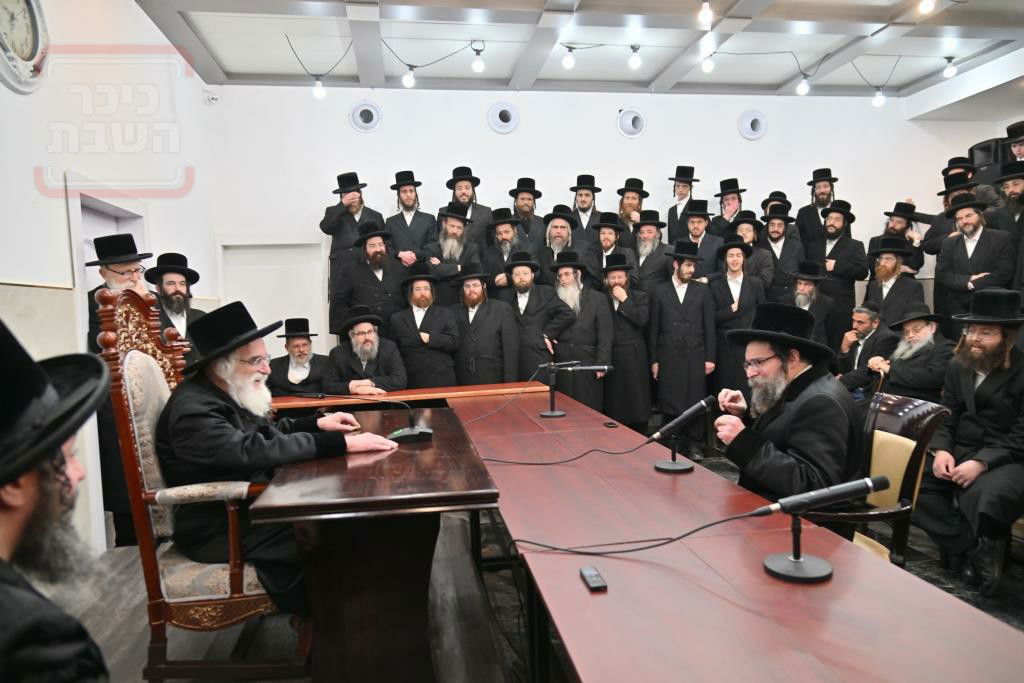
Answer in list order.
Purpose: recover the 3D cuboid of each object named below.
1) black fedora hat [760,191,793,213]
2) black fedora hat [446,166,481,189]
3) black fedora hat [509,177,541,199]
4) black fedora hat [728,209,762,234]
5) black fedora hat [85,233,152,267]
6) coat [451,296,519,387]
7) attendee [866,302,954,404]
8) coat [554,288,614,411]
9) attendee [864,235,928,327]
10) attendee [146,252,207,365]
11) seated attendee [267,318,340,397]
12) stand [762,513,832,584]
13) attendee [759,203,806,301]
[{"bbox_3d":[2.673,-1.420,6.900,0.310,0.145,0.350,-1,-9,18],"label":"black fedora hat"},{"bbox_3d":[-0.490,-1.657,6.900,0.340,0.150,0.360,-7,-5,-4],"label":"black fedora hat"},{"bbox_3d":[0.137,-1.574,6.950,0.335,0.140,0.370,-2,3,0],"label":"black fedora hat"},{"bbox_3d":[2.198,-1.130,6.400,0.310,0.150,0.350,0,-6,30],"label":"black fedora hat"},{"bbox_3d":[-2.268,-0.527,3.930,0.370,0.155,0.325,-7,10,18],"label":"black fedora hat"},{"bbox_3d":[-0.221,0.193,5.978,0.580,1.120,0.360,-1,3,14],"label":"coat"},{"bbox_3d":[2.560,0.399,4.408,0.800,1.280,0.580,-3,3,-25],"label":"attendee"},{"bbox_3d":[0.648,0.126,6.157,0.560,1.200,0.360,0,3,27],"label":"coat"},{"bbox_3d":[3.298,0.024,5.870,0.340,1.830,0.520,-4,4,-41],"label":"attendee"},{"bbox_3d":[-2.057,0.312,4.250,0.550,1.725,0.380,-4,3,-37],"label":"attendee"},{"bbox_3d":[-1.544,0.481,5.102,0.540,1.305,0.750,-3,3,-14],"label":"seated attendee"},{"bbox_3d":[0.596,0.411,1.423,0.134,0.136,0.134,-3,3,-17],"label":"stand"},{"bbox_3d":[2.793,-0.516,7.044,0.520,1.760,0.340,-1,3,22],"label":"attendee"}]

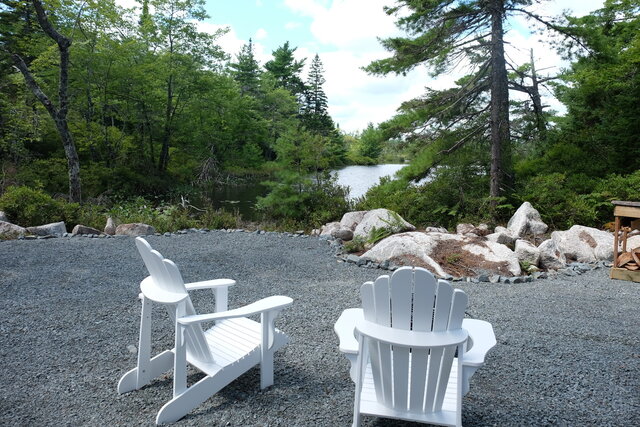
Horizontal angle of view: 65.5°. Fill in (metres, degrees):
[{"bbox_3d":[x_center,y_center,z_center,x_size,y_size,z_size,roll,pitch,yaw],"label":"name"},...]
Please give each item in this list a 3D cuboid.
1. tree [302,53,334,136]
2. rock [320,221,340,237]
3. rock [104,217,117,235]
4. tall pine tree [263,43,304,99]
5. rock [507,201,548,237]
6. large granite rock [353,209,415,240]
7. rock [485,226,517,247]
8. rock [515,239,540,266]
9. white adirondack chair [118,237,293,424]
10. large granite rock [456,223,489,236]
[{"bbox_3d":[-0.257,-10.325,51.123,3.700,11.635,3.700,0,7,0],"label":"tree"},{"bbox_3d":[0.202,0.285,9.150,0.390,0.320,0.360,0,7,0],"label":"rock"},{"bbox_3d":[-3.829,0.228,9.100,0.210,0.350,0.240,0,7,0],"label":"rock"},{"bbox_3d":[-3.499,-10.547,49.080,4.600,12.574,4.600,0,7,0],"label":"tall pine tree"},{"bbox_3d":[3.318,0.064,8.000,0.640,0.580,0.500,1,6,0],"label":"rock"},{"bbox_3d":[1.138,0.219,8.850,1.080,0.600,0.780,0,7,0],"label":"large granite rock"},{"bbox_3d":[2.661,0.342,7.300,0.420,0.300,0.380,0,7,0],"label":"rock"},{"bbox_3d":[2.765,0.514,6.650,0.320,0.350,0.320,1,6,0],"label":"rock"},{"bbox_3d":[-0.692,0.587,3.068,0.918,0.974,0.804,-5,8,-42],"label":"white adirondack chair"},{"bbox_3d":[2.366,0.241,7.750,0.480,0.240,0.380,1,6,0],"label":"large granite rock"}]

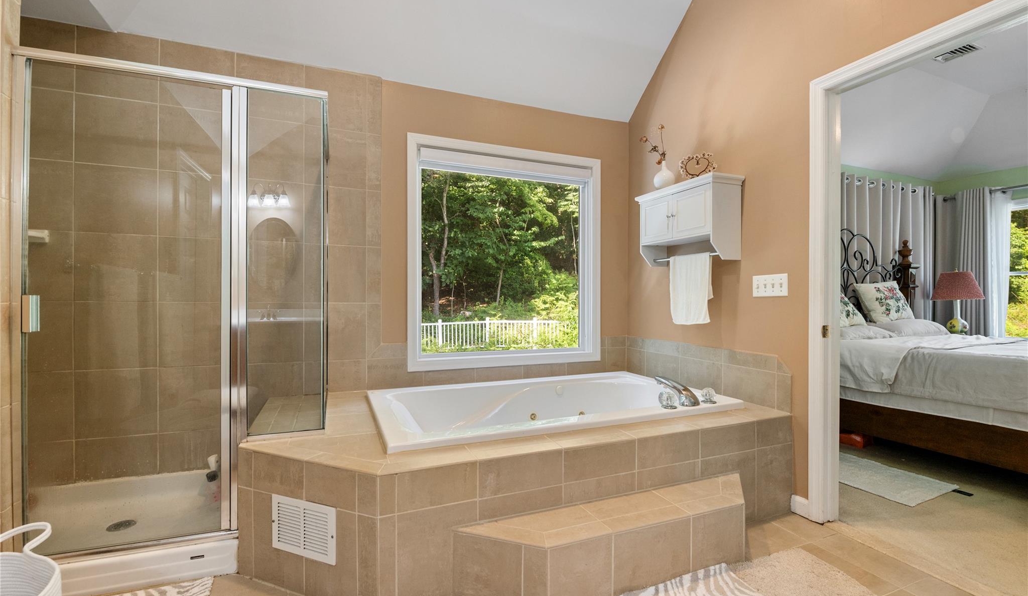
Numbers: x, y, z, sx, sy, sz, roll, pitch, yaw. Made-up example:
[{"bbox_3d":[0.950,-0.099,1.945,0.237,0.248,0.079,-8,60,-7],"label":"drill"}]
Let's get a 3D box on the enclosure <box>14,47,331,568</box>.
[{"bbox_3d":[-1.432,0.027,2.045,1.016,1.831,0.813,0,0,-22],"label":"enclosure"}]

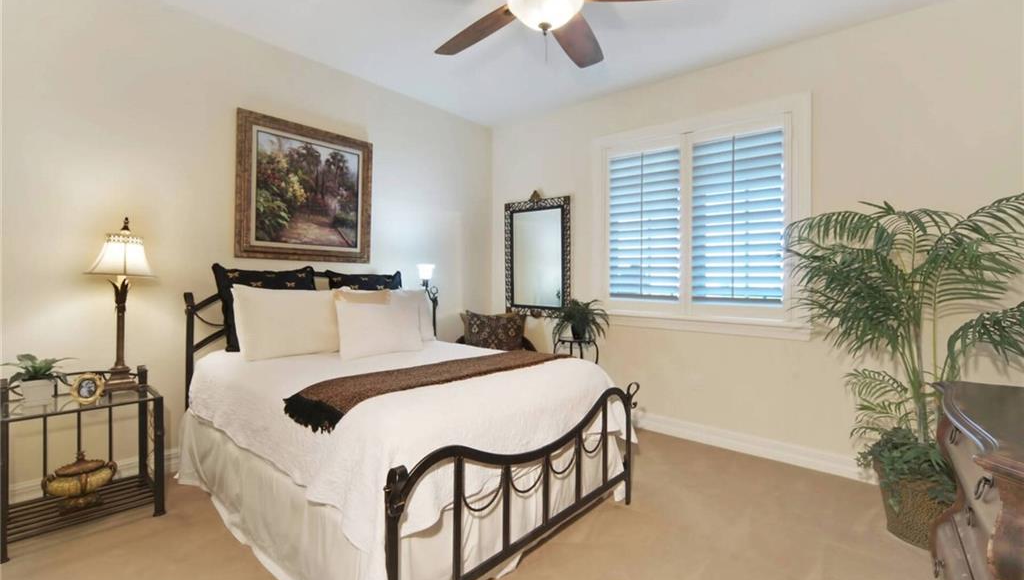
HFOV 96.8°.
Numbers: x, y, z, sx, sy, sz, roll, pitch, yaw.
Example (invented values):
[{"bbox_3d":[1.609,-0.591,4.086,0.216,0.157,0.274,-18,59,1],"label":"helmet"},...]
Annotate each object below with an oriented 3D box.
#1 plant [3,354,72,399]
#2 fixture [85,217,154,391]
[{"bbox_3d":[-2.173,0.405,2.084,0.210,0.220,0.240,2,1,42],"label":"plant"},{"bbox_3d":[-2.096,0.068,2.431,0.360,0.926,0.360,2,2,41],"label":"fixture"}]

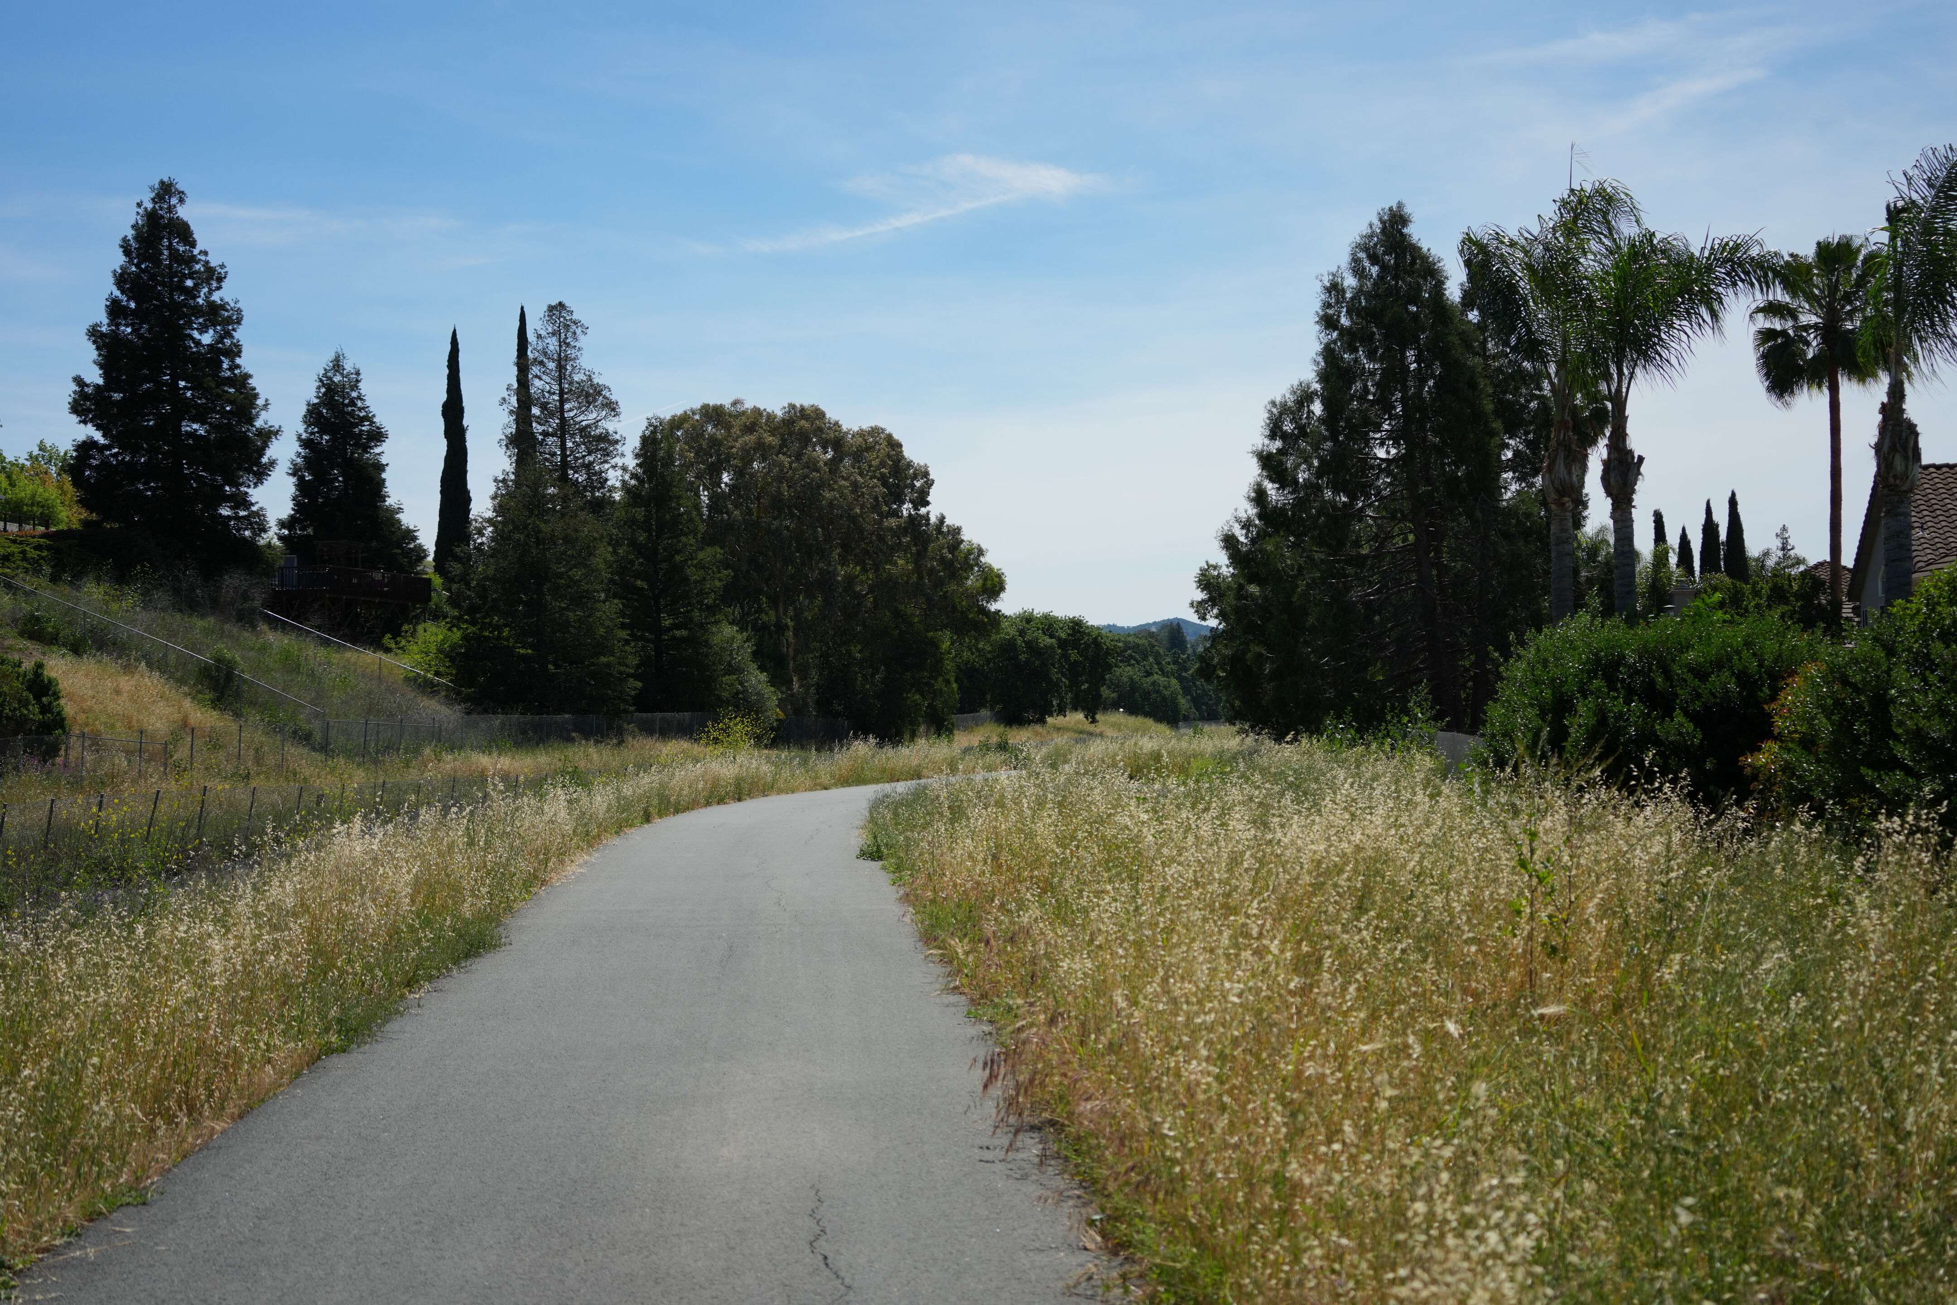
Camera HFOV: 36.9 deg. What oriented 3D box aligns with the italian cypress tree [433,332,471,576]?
[{"bbox_3d":[-23.687,-8.426,132.000,1.650,12.400,1.650,0,-1,0],"label":"italian cypress tree"}]

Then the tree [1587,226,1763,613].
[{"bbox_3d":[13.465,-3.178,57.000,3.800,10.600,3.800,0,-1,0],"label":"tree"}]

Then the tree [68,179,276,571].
[{"bbox_3d":[-29.400,-10.008,107.000,7.500,14.500,7.500,0,-1,0],"label":"tree"}]

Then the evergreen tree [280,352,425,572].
[{"bbox_3d":[-27.336,-7.870,128.000,6.400,10.700,6.400,0,-1,0],"label":"evergreen tree"}]

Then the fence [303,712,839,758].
[{"bbox_3d":[-12.100,2.950,108.000,0.150,1.300,58.000,0,-1,12],"label":"fence"}]

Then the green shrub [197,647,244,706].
[{"bbox_3d":[-21.831,0.704,84.500,1.400,1.750,1.400,0,-1,0],"label":"green shrub"}]

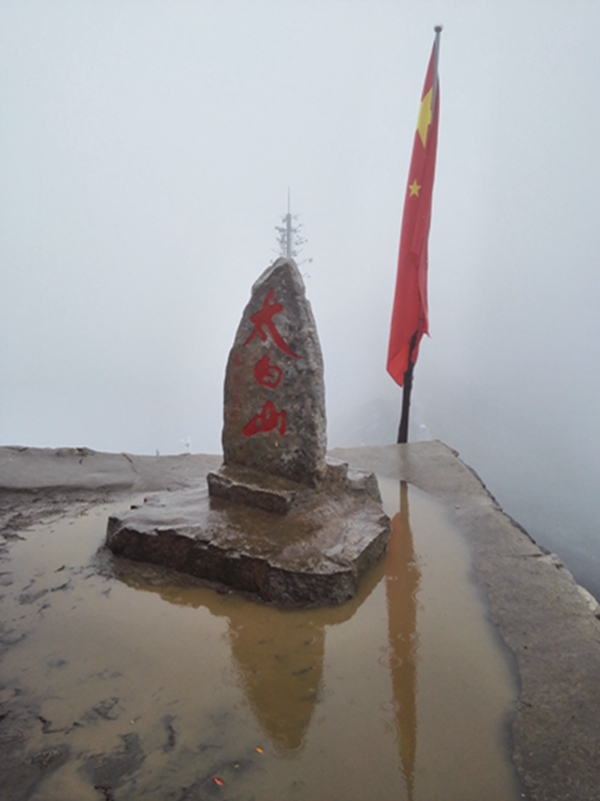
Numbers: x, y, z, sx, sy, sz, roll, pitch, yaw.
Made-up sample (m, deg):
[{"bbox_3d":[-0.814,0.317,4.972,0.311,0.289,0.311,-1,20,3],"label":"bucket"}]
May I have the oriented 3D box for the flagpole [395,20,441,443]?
[{"bbox_3d":[0.839,-1.025,4.735,0.085,2.901,0.085,2,18,0],"label":"flagpole"}]

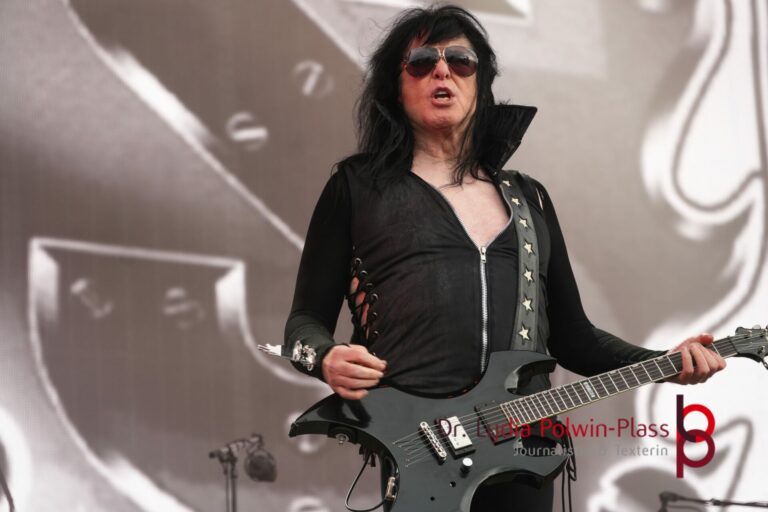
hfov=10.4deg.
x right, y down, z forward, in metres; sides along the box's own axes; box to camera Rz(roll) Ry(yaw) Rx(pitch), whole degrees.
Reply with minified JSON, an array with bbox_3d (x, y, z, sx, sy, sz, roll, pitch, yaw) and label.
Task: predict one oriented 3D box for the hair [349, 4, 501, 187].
[{"bbox_3d":[0.080,-0.315,8.300,0.280,0.350,0.260,1,-8,-8],"label":"hair"}]

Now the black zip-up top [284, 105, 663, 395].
[{"bbox_3d":[0.172,-0.001,8.220,0.700,0.590,0.380,4,-9,-25],"label":"black zip-up top"}]

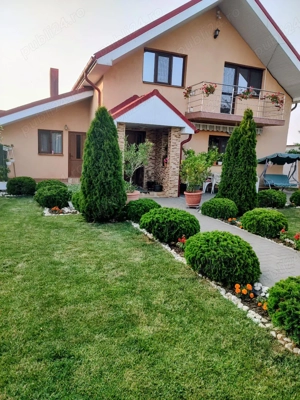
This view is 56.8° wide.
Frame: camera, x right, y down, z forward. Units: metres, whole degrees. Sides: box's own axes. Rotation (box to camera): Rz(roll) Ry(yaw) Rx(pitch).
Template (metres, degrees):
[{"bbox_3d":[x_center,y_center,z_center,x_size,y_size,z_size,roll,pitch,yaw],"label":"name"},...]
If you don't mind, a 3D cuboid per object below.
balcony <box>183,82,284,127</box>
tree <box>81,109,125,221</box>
[{"bbox_3d":[3.635,-3.893,11.672,4.080,1.300,1.300,-1,11,-19],"label":"balcony"},{"bbox_3d":[-1.012,-0.786,6.221,1.049,2.494,1.049,0,10,-19],"label":"tree"}]

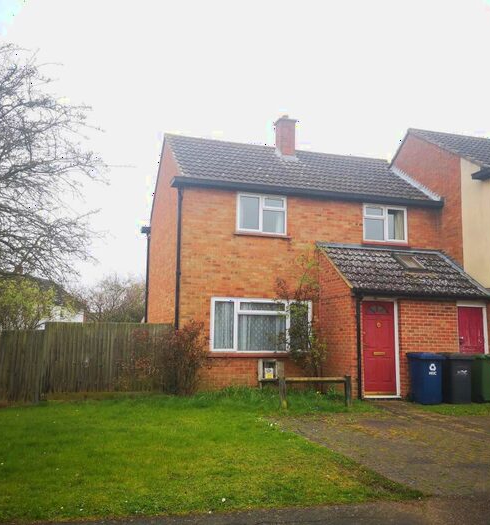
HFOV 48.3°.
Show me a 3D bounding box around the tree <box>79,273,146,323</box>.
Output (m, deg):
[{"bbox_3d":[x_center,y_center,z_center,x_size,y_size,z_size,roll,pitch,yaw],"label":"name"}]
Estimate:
[{"bbox_3d":[-8.008,2.810,33.000,4.300,4.300,4.000,1,-6,0],"label":"tree"}]

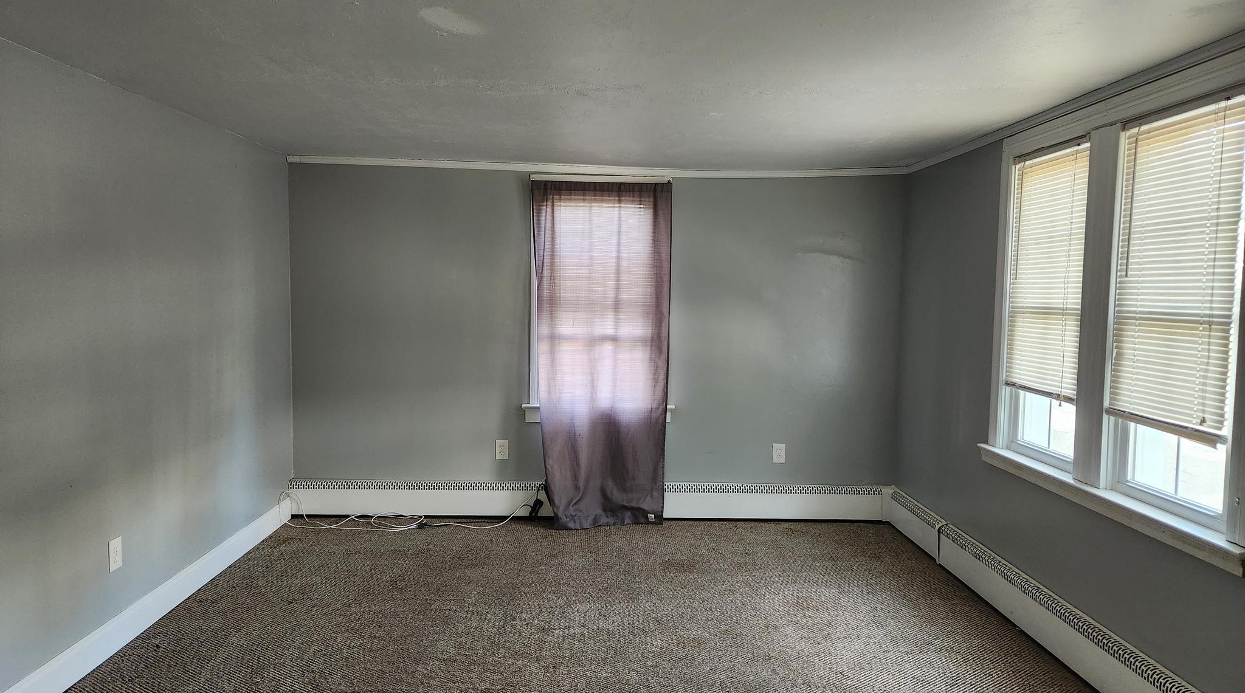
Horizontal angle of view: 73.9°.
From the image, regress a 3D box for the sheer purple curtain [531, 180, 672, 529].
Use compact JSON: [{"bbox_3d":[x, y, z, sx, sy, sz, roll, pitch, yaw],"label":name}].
[{"bbox_3d":[-0.130,0.043,4.828,0.833,2.018,0.181,1,4,-2],"label":"sheer purple curtain"}]

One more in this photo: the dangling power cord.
[{"bbox_3d":[-1.217,0.941,4.804,1.476,0.201,0.251,1,4,-2],"label":"dangling power cord"}]

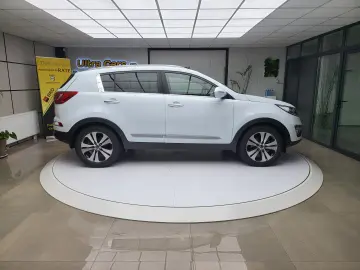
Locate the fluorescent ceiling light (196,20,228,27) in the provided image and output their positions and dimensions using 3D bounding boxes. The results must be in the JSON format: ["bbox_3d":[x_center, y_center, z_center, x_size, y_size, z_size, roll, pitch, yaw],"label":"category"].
[{"bbox_3d":[0.602,-2.120,4.708,0.595,0.050,0.595,0,11,0],"label":"fluorescent ceiling light"}]

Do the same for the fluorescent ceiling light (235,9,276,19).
[{"bbox_3d":[1.202,-2.003,4.119,0.595,0.050,0.595,0,11,0],"label":"fluorescent ceiling light"}]

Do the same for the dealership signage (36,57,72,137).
[{"bbox_3d":[-3.270,-0.972,6.709,0.820,2.130,0.150,-8,14,-35],"label":"dealership signage"}]

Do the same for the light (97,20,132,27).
[{"bbox_3d":[-1.200,-2.120,4.708,0.595,0.050,0.595,0,11,0],"label":"light"}]

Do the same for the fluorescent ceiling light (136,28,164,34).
[{"bbox_3d":[-0.598,-2.237,5.301,0.595,0.050,0.595,0,11,0],"label":"fluorescent ceiling light"}]

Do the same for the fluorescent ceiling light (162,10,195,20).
[{"bbox_3d":[-0.003,-2.003,4.119,0.595,0.050,0.595,0,11,0],"label":"fluorescent ceiling light"}]

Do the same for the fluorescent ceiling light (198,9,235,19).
[{"bbox_3d":[0.599,-2.003,4.119,0.595,0.050,0.595,0,11,0],"label":"fluorescent ceiling light"}]

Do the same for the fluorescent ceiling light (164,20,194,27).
[{"bbox_3d":[0.000,-2.120,4.708,0.595,0.050,0.595,0,11,0],"label":"fluorescent ceiling light"}]

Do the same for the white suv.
[{"bbox_3d":[-0.030,-0.455,4.834,4.440,1.640,1.870,0,11,-1],"label":"white suv"}]

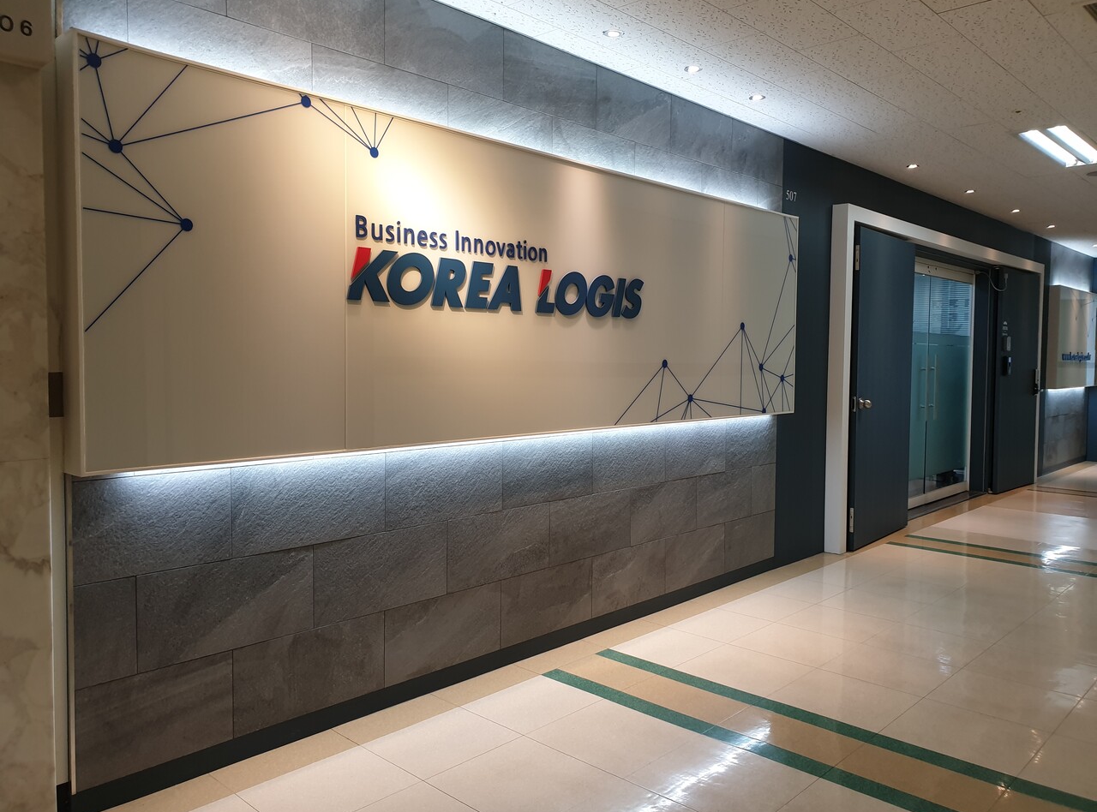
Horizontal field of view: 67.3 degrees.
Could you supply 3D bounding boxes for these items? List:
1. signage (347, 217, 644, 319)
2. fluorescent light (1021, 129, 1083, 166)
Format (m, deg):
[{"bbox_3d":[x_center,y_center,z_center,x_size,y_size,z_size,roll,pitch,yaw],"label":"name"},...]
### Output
[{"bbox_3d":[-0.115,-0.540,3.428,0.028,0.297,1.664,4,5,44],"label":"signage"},{"bbox_3d":[3.323,-1.696,5.412,0.115,0.060,1.185,4,5,44],"label":"fluorescent light"}]

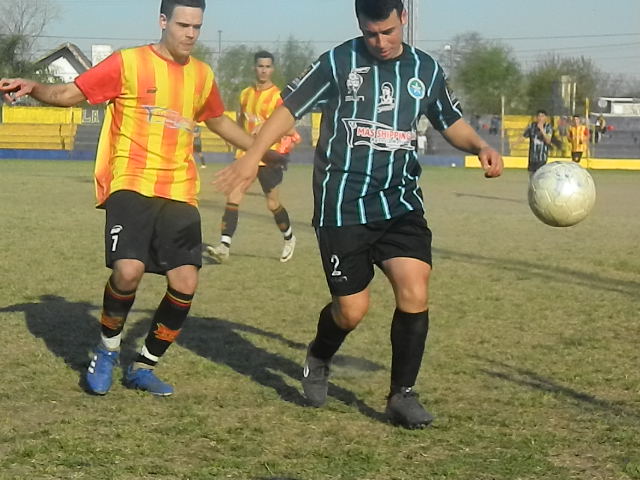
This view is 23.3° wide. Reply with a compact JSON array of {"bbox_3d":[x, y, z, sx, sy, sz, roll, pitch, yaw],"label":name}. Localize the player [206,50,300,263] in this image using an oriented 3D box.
[{"bbox_3d":[-0.540,-0.675,12.700,0.600,1.710,0.520,4,5,33],"label":"player"}]

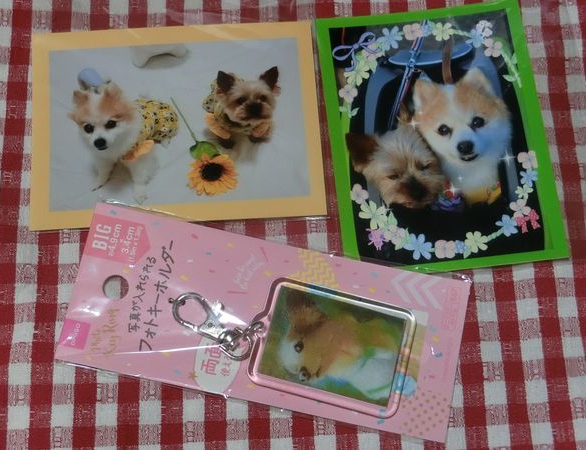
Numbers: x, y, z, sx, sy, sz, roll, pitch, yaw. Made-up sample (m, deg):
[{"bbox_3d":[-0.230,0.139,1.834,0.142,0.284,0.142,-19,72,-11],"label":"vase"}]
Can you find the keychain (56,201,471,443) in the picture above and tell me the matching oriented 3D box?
[{"bbox_3d":[-0.010,0.035,0.396,0.150,0.010,0.064,11,72,2],"label":"keychain"}]

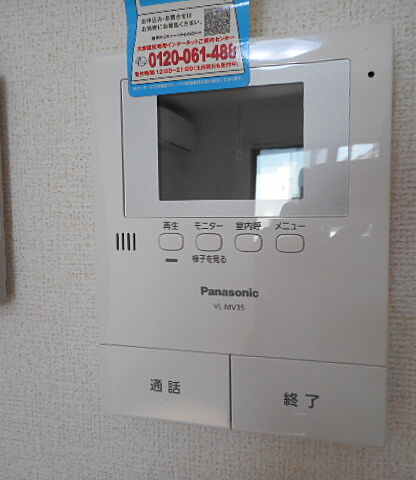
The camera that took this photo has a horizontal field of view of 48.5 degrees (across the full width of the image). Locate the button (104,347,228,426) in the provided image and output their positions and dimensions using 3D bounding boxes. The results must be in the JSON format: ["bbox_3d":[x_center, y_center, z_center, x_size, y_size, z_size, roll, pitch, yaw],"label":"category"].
[{"bbox_3d":[-0.021,0.071,0.231,0.069,0.037,0.007,1,6,15],"label":"button"}]

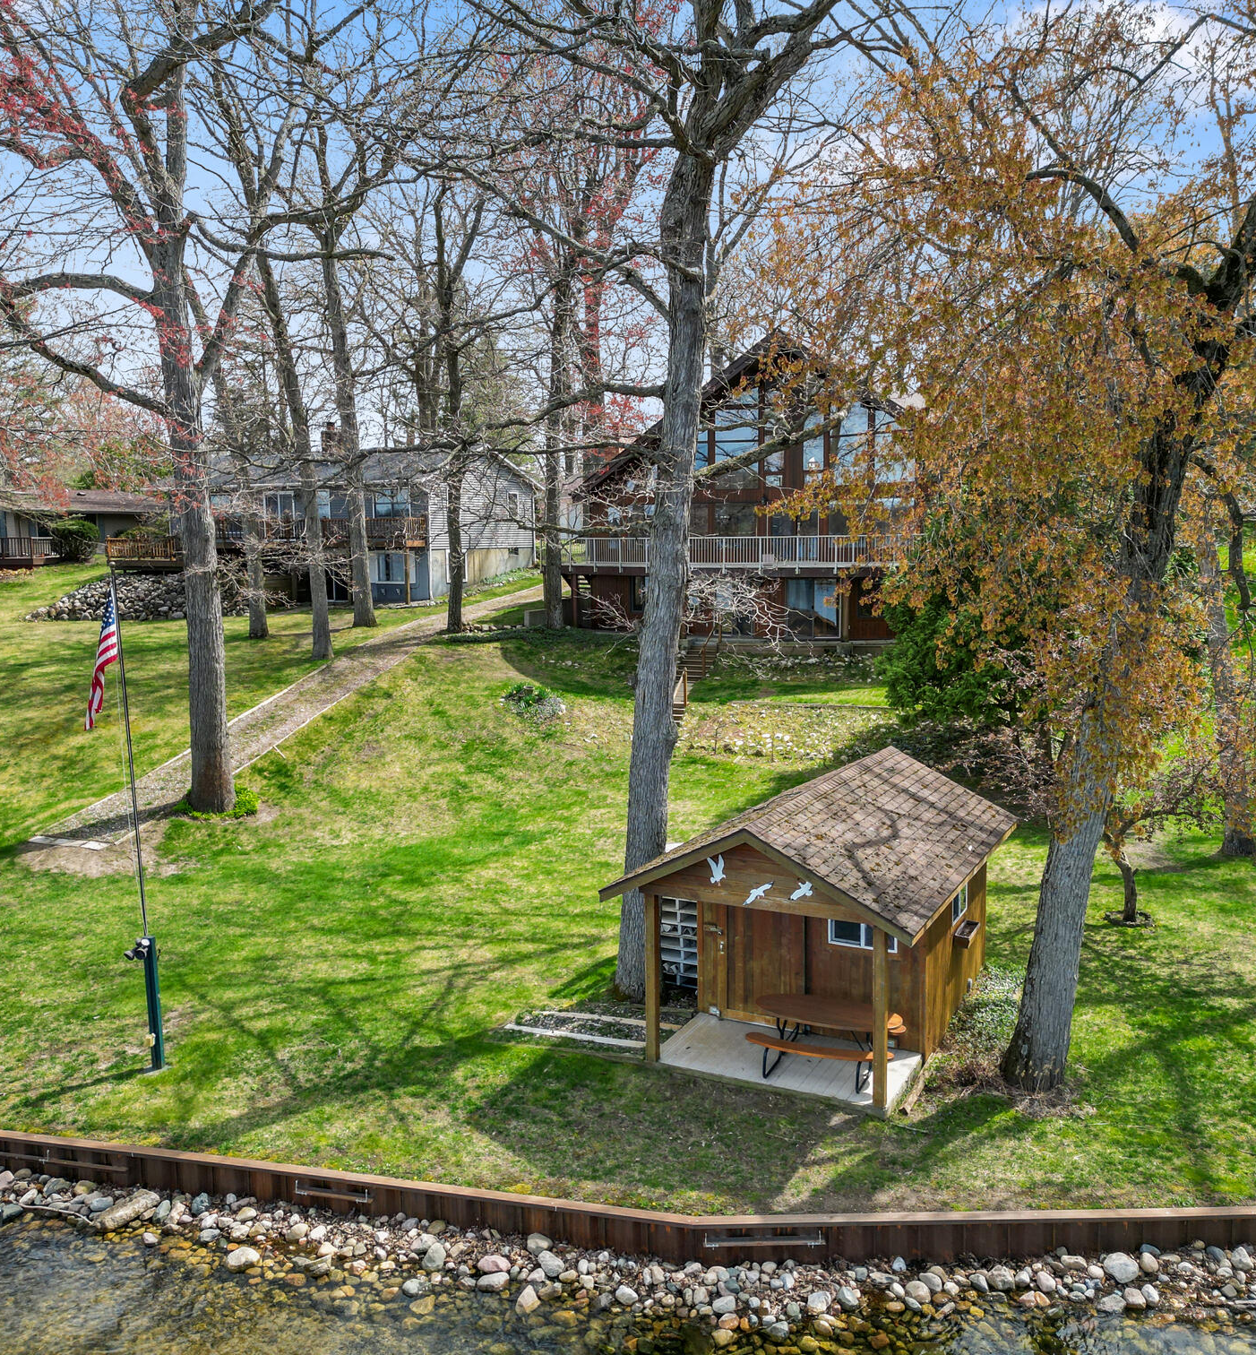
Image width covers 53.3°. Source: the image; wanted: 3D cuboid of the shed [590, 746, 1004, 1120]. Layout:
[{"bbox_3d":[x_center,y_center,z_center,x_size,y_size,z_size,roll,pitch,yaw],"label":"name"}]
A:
[{"bbox_3d":[2.684,2.949,16.604,3.721,3.224,5.960,3,7,27],"label":"shed"}]

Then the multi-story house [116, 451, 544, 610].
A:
[{"bbox_3d":[-13.408,-7.293,59.058,15.625,6.876,11.291,3,7,27],"label":"multi-story house"}]

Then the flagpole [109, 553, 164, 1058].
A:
[{"bbox_3d":[-5.783,1.702,14.702,0.250,6.053,0.250,-2,7,0],"label":"flagpole"}]

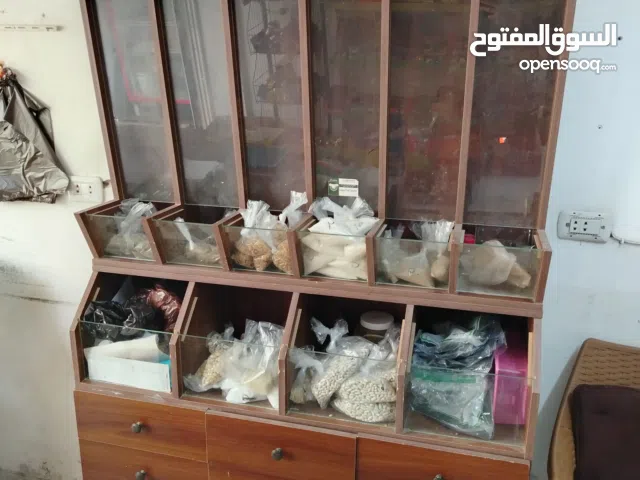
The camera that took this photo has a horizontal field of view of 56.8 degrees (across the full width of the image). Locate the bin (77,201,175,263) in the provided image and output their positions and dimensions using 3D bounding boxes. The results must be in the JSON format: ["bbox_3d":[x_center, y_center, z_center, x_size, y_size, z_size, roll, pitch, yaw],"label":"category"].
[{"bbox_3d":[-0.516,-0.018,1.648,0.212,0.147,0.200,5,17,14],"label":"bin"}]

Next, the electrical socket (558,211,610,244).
[{"bbox_3d":[0.689,-0.035,1.550,0.122,0.078,0.016,5,17,14],"label":"electrical socket"}]

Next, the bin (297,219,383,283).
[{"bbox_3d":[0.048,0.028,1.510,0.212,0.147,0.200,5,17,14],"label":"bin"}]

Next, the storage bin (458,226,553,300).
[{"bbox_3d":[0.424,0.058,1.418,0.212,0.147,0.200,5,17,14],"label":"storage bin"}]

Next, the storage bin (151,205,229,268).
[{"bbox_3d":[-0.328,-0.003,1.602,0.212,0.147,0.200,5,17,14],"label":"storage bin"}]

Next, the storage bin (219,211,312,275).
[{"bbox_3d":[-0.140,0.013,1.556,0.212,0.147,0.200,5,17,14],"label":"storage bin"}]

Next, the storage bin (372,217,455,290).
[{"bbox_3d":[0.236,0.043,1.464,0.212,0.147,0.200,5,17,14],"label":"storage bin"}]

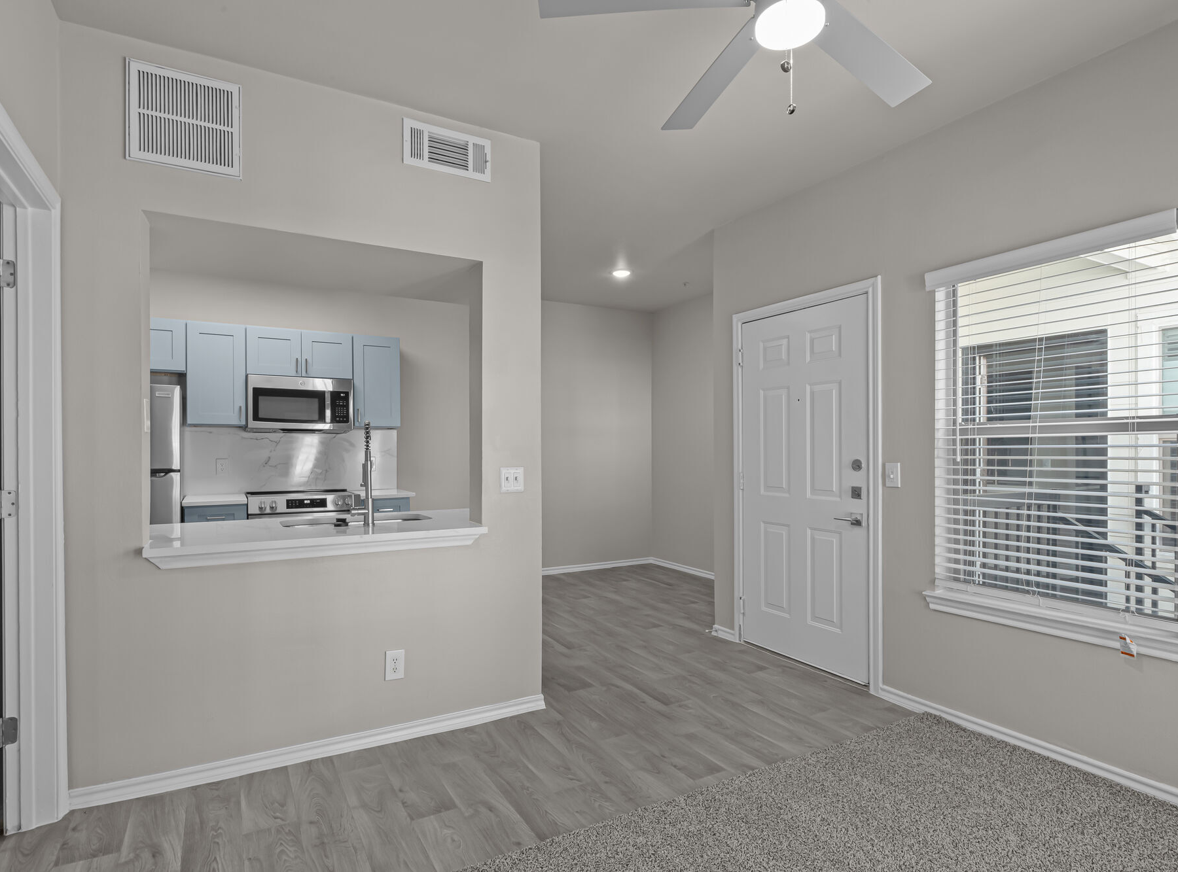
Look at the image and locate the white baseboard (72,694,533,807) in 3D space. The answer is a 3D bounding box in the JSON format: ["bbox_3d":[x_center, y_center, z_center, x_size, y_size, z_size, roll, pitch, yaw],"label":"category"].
[{"bbox_3d":[-1.011,1.270,2.269,1.754,0.070,0.016,0,-1,-25],"label":"white baseboard"}]

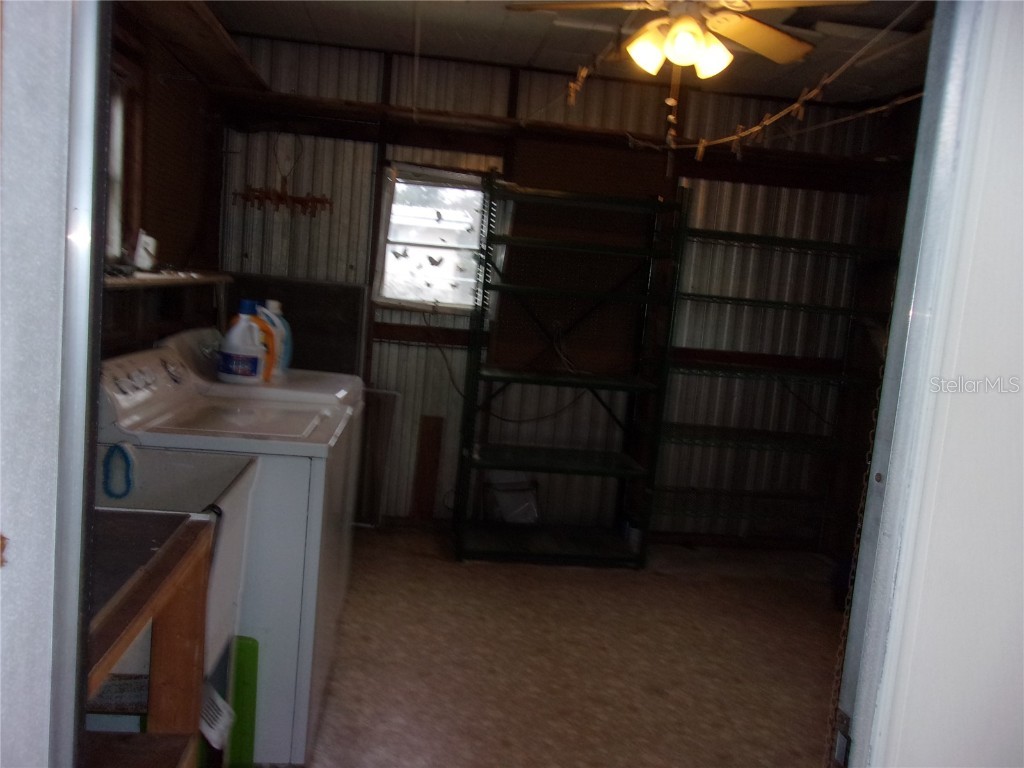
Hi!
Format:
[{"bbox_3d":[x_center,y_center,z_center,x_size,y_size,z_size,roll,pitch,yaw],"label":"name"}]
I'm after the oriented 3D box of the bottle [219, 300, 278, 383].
[{"bbox_3d":[-0.949,-0.150,2.830,0.160,0.300,0.111,5,6,-2],"label":"bottle"}]

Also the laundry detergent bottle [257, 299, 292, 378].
[{"bbox_3d":[-0.901,-0.164,3.013,0.145,0.296,0.106,4,6,-4],"label":"laundry detergent bottle"}]

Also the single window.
[{"bbox_3d":[-0.384,-0.755,4.319,0.672,0.783,0.077,4,6,-7],"label":"single window"}]

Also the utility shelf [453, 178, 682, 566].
[{"bbox_3d":[0.267,-0.047,4.181,0.982,1.905,0.522,4,6,-7],"label":"utility shelf"}]

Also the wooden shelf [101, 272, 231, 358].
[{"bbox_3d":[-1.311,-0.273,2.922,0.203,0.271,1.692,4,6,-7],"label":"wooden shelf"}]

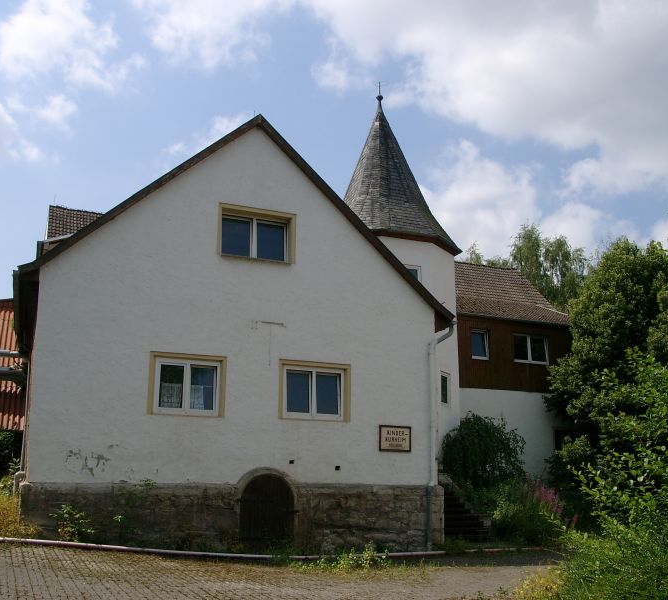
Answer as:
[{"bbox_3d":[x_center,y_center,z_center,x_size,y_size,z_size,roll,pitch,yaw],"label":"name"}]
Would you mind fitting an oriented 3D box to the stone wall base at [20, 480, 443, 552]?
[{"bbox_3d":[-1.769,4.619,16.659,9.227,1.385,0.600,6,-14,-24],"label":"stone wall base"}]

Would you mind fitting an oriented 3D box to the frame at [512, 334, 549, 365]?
[{"bbox_3d":[7.018,1.785,28.107,1.500,1.040,0.130,6,-14,-23],"label":"frame"}]

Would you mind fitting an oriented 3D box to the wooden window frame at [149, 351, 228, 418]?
[{"bbox_3d":[-3.191,1.864,17.184,1.700,1.360,0.150,6,-14,-23],"label":"wooden window frame"}]

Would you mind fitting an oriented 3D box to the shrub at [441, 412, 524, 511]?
[{"bbox_3d":[4.341,4.691,22.969,2.300,2.750,2.100,0,-13,0],"label":"shrub"}]

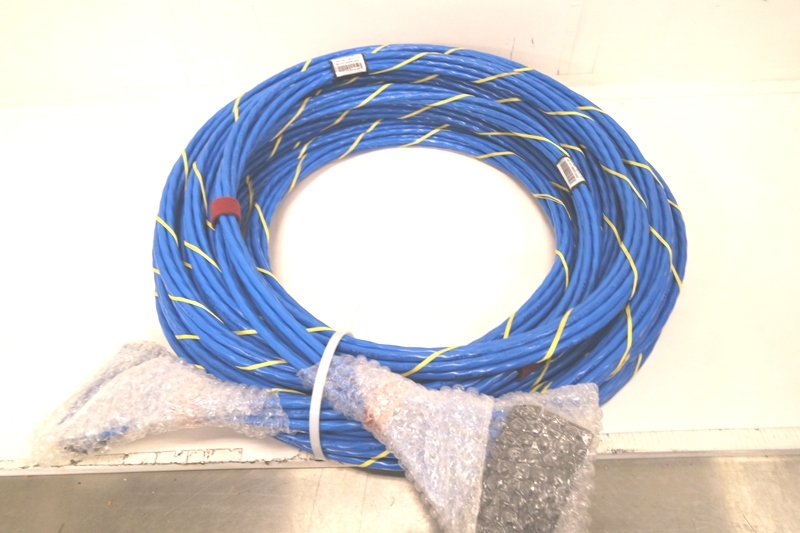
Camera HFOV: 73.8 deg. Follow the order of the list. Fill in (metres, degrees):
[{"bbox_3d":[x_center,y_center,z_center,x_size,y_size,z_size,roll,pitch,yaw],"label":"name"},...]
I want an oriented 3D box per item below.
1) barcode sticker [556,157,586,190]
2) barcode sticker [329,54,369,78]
[{"bbox_3d":[0.169,-0.091,0.526,0.018,0.005,0.040,-34,42,18],"label":"barcode sticker"},{"bbox_3d":[-0.063,-0.245,0.653,0.040,0.021,0.003,-22,10,-25],"label":"barcode sticker"}]

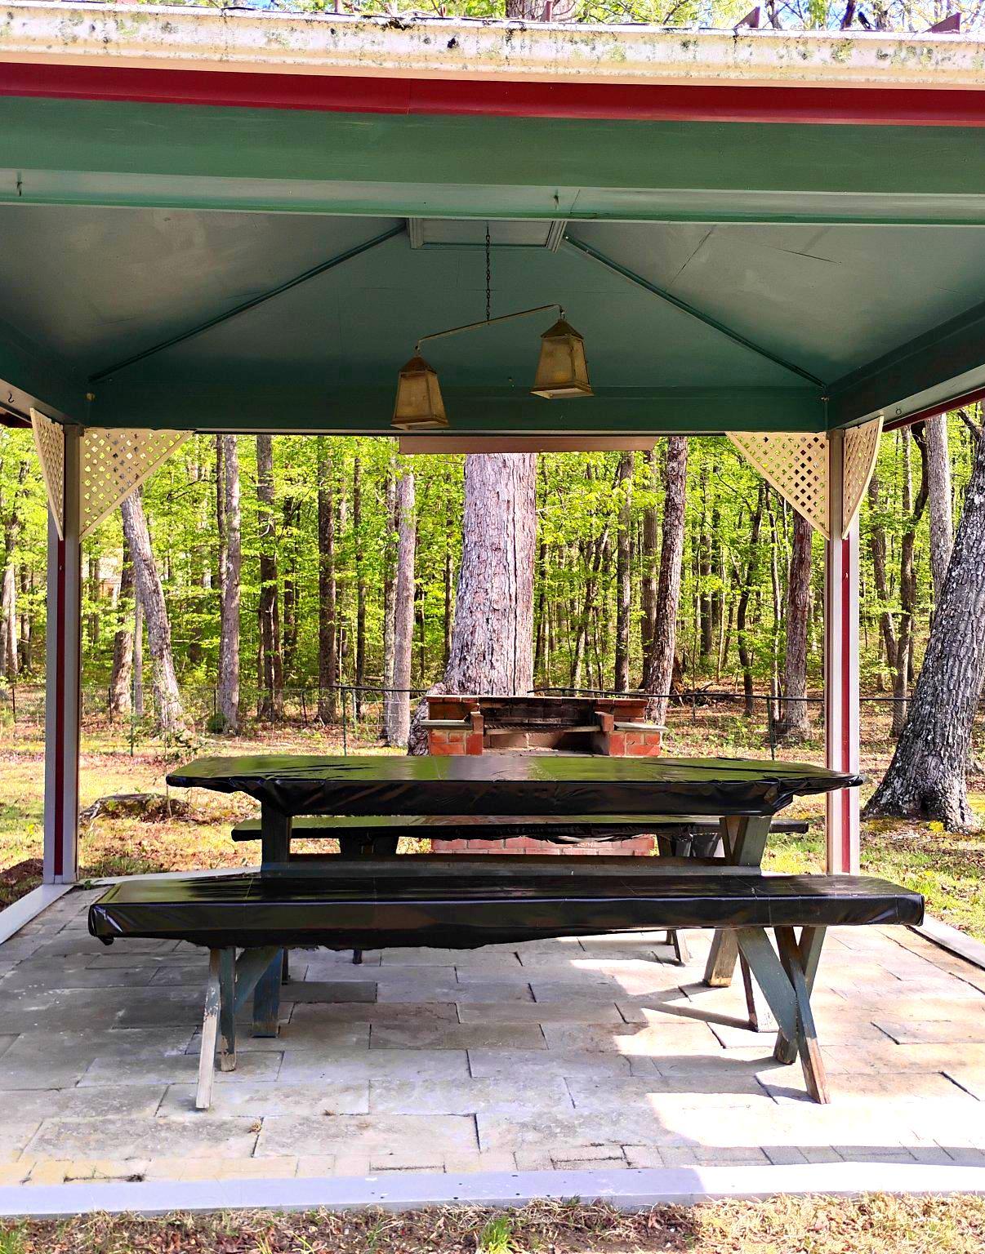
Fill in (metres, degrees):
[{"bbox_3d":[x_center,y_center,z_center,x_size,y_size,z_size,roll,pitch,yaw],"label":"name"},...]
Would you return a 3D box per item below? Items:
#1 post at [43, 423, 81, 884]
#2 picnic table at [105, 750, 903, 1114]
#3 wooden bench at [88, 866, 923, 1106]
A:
[{"bbox_3d":[-2.248,0.144,7.092,0.170,2.383,0.150,0,0,-4],"label":"post"},{"bbox_3d":[0.048,0.940,4.854,2.298,0.857,0.782,0,0,-2],"label":"picnic table"},{"bbox_3d":[0.059,1.076,4.023,2.380,0.582,0.374,0,0,-4],"label":"wooden bench"}]

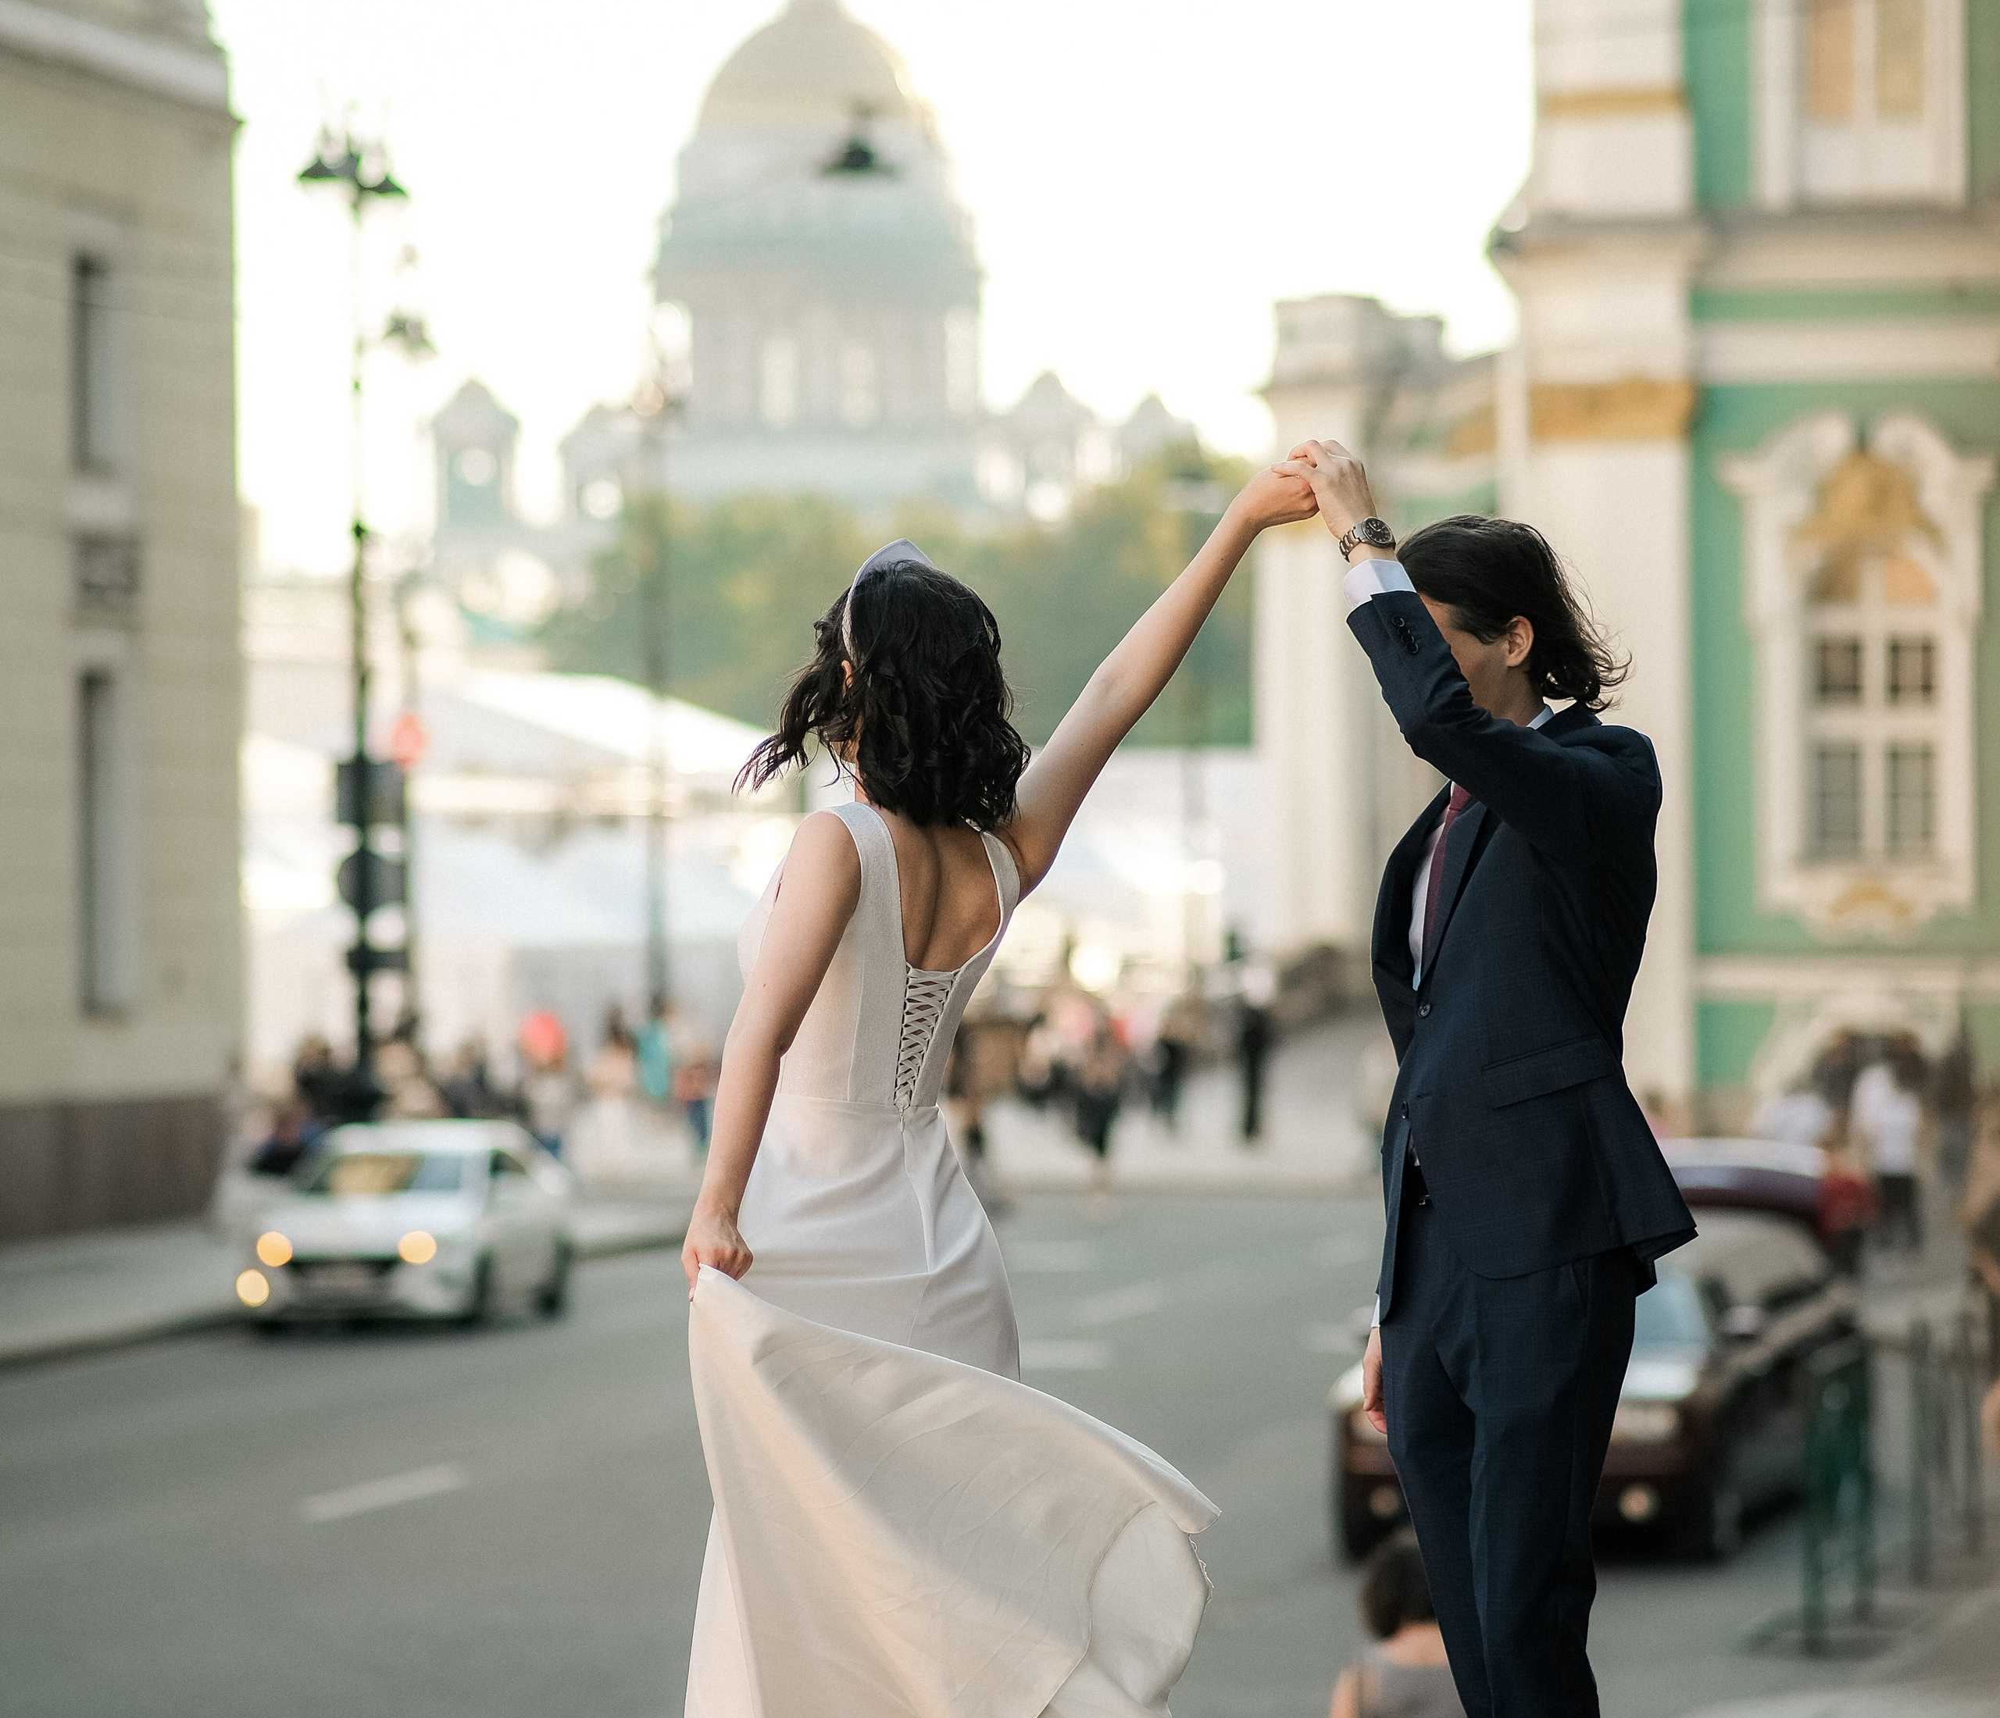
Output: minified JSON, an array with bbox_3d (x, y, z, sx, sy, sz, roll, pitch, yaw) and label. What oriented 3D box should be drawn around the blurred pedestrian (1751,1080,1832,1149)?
[{"bbox_3d":[5.734,2.285,76.984,0.500,1.700,0.360,0,-1,0],"label":"blurred pedestrian"}]

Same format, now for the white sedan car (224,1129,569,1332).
[{"bbox_3d":[-4.516,2.783,81.500,1.770,1.460,4.450,0,0,10],"label":"white sedan car"}]

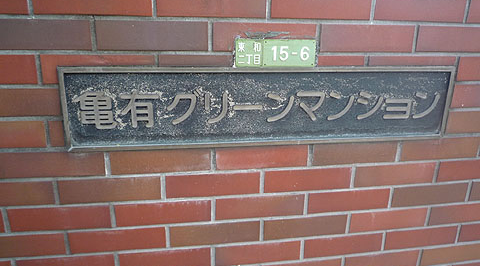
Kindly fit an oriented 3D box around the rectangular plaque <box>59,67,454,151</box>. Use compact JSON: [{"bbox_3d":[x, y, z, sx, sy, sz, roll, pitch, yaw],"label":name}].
[{"bbox_3d":[0.072,-0.064,0.800,0.891,0.178,0.028,-2,17,-8],"label":"rectangular plaque"}]

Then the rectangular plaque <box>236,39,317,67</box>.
[{"bbox_3d":[0.079,-0.176,0.766,0.181,0.059,0.012,-2,17,-8],"label":"rectangular plaque"}]

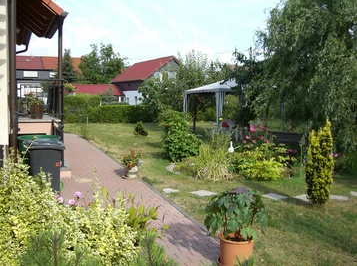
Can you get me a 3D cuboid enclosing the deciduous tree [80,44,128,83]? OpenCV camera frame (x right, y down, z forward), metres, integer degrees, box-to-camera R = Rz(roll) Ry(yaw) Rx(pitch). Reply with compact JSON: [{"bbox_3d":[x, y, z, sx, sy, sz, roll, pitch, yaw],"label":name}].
[{"bbox_3d":[-11.633,-9.107,60.000,7.300,9.600,7.000,2,5,0],"label":"deciduous tree"}]

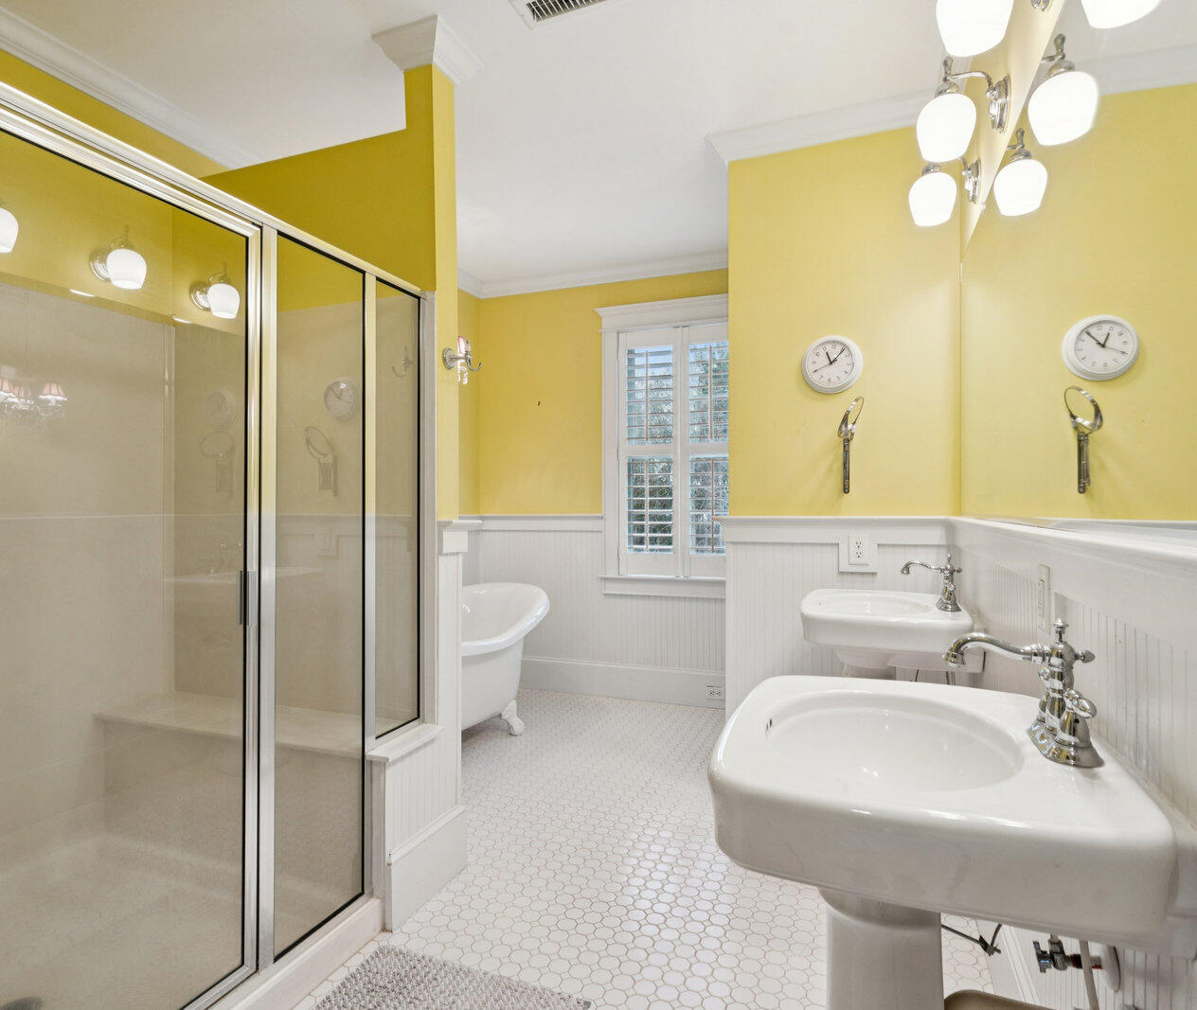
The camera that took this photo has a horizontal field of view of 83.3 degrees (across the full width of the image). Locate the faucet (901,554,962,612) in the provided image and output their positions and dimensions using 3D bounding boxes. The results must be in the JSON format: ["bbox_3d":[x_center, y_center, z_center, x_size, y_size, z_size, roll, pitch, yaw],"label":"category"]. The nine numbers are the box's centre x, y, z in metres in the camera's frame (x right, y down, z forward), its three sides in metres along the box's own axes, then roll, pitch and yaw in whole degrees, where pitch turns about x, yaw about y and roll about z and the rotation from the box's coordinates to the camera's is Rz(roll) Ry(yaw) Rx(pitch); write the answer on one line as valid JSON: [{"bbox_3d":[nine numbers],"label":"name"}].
[{"bbox_3d":[1.031,0.234,2.081,0.172,0.167,0.165,0,0,22],"label":"faucet"}]

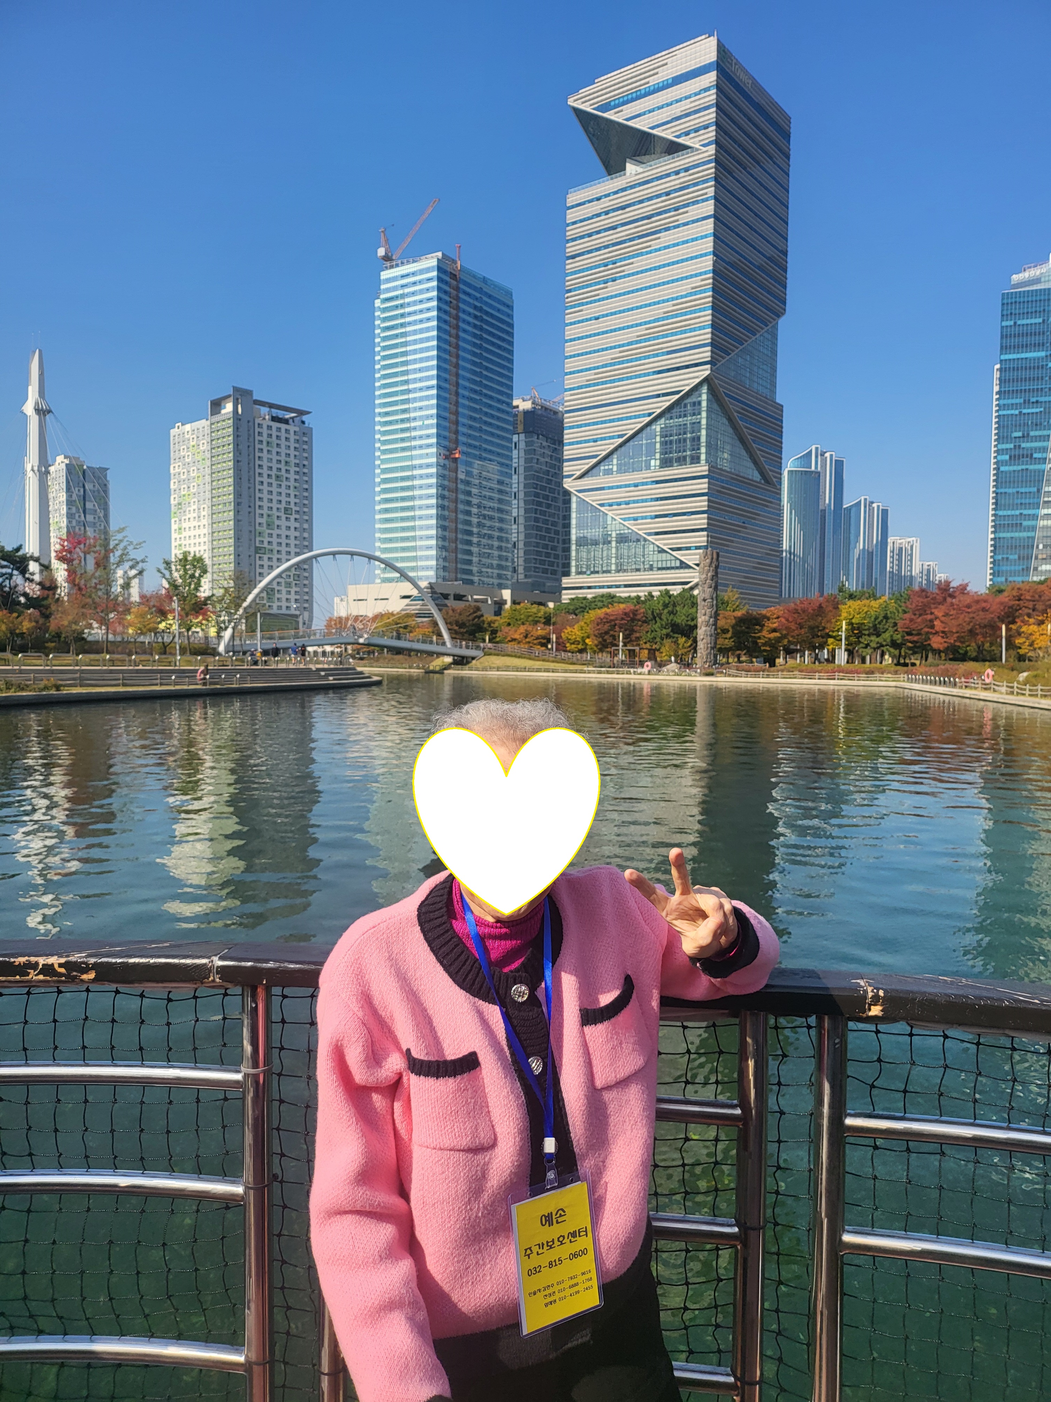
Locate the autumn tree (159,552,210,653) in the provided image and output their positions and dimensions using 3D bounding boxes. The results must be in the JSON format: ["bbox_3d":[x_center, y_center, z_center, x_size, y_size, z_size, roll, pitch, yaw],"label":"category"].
[{"bbox_3d":[-30.837,-8.775,88.000,4.660,9.321,4.427,-1,3,-19],"label":"autumn tree"}]

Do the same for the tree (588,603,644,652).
[{"bbox_3d":[11.319,-8.388,119.804,6.900,7.120,6.900,0,3,0],"label":"tree"}]

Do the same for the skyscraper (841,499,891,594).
[{"bbox_3d":[363.761,-133.606,1043.509,40.000,162.980,38.000,3,4,35],"label":"skyscraper"}]

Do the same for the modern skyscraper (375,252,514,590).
[{"bbox_3d":[-33.317,-98.885,418.267,32.500,156.230,52.000,3,4,35],"label":"modern skyscraper"}]

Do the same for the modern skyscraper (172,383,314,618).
[{"bbox_3d":[-112.231,-68.176,383.642,48.815,94.474,33.648,4,4,43],"label":"modern skyscraper"}]

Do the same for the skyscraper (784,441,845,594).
[{"bbox_3d":[279.044,-145.694,942.574,47.000,196.900,44.000,3,4,35],"label":"skyscraper"}]

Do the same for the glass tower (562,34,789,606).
[{"bbox_3d":[40.448,-86.308,265.535,44.457,147.000,42.254,3,4,38],"label":"glass tower"}]

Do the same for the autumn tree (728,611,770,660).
[{"bbox_3d":[25.247,-7.187,109.833,4.500,6.050,4.500,0,3,0],"label":"autumn tree"}]

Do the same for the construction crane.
[{"bbox_3d":[-45.360,-181.653,378.000,25.500,27.000,6.000,1,3,14],"label":"construction crane"}]

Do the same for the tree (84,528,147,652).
[{"bbox_3d":[-36.193,-9.763,86.000,5.426,11.386,5.155,-1,4,-23],"label":"tree"}]

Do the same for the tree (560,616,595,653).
[{"bbox_3d":[6.552,-7.808,121.844,4.700,5.670,4.700,0,3,0],"label":"tree"}]

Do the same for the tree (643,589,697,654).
[{"bbox_3d":[17.318,-8.953,116.000,7.319,8.888,6.954,1,3,8],"label":"tree"}]

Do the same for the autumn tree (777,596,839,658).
[{"bbox_3d":[33.787,-8.561,116.000,7.842,8.104,7.450,1,3,16],"label":"autumn tree"}]

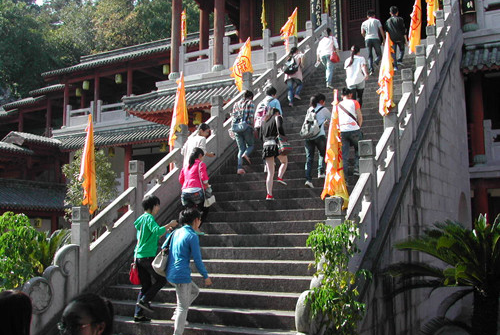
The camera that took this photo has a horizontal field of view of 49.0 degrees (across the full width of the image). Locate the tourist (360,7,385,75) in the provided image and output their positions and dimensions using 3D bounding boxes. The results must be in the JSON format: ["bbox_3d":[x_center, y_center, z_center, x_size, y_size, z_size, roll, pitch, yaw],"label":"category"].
[{"bbox_3d":[3.077,-3.102,13.732,0.540,1.690,0.430,-4,-8,25],"label":"tourist"}]

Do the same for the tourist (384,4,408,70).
[{"bbox_3d":[3.598,-3.127,13.437,0.530,1.660,0.430,-4,-8,25],"label":"tourist"}]

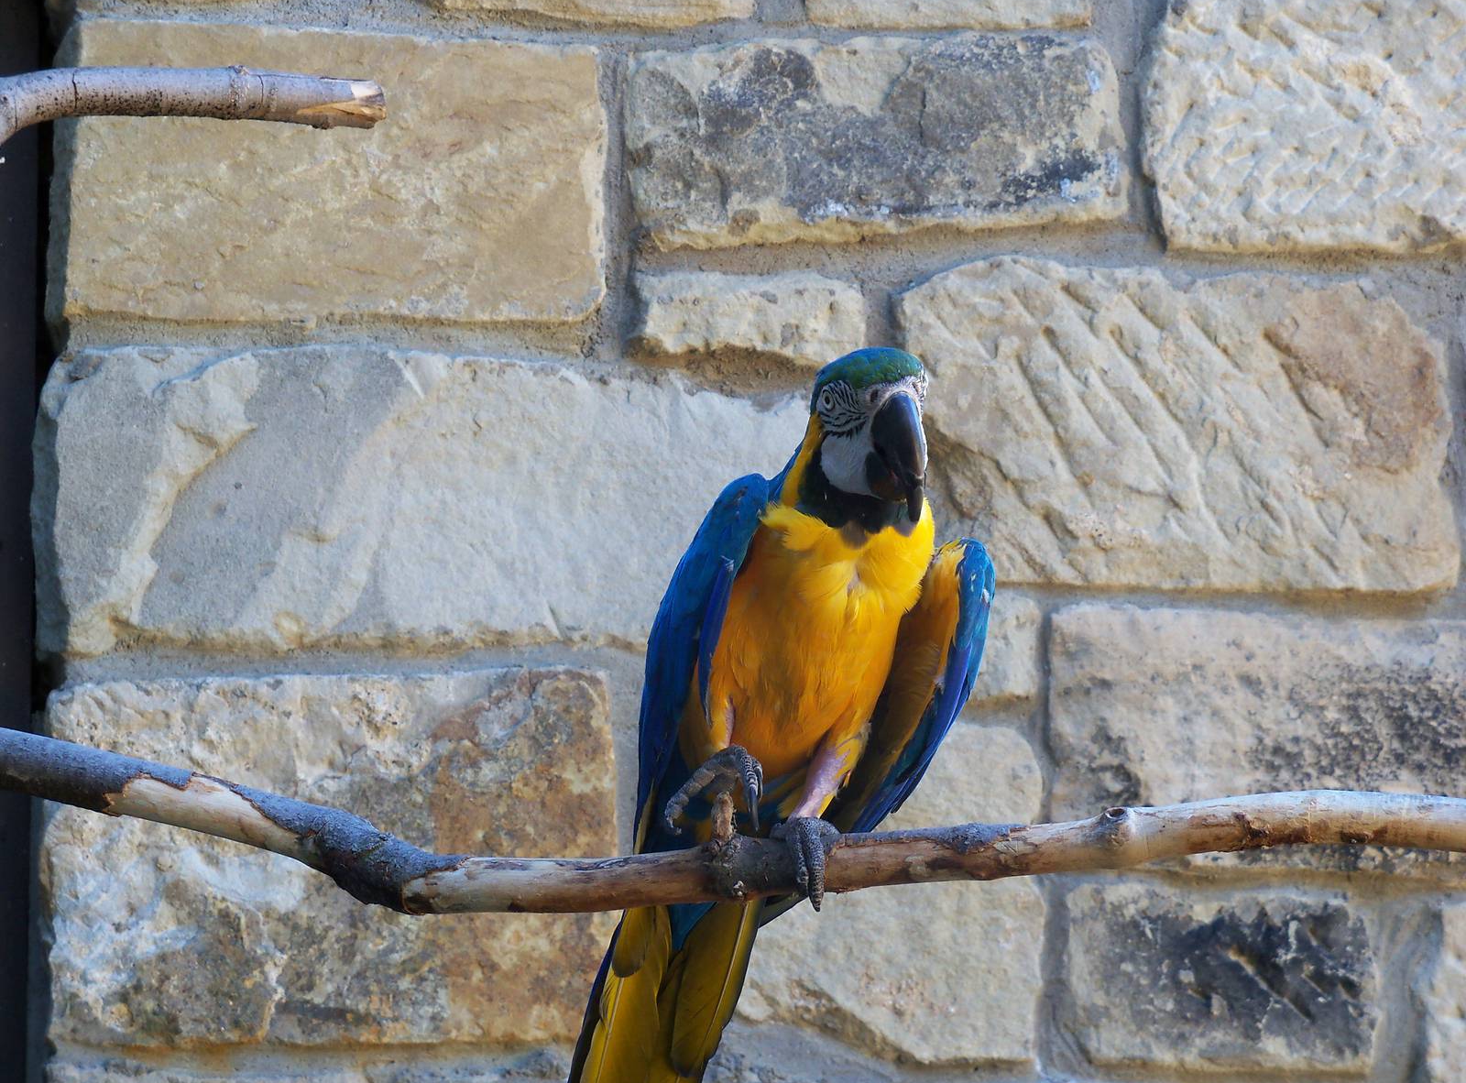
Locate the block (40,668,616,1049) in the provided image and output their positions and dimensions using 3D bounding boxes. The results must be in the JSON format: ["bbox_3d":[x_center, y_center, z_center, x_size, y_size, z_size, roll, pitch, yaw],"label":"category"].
[{"bbox_3d":[-0.254,0.214,2.981,0.373,0.244,0.170,0,-6,4],"label":"block"}]

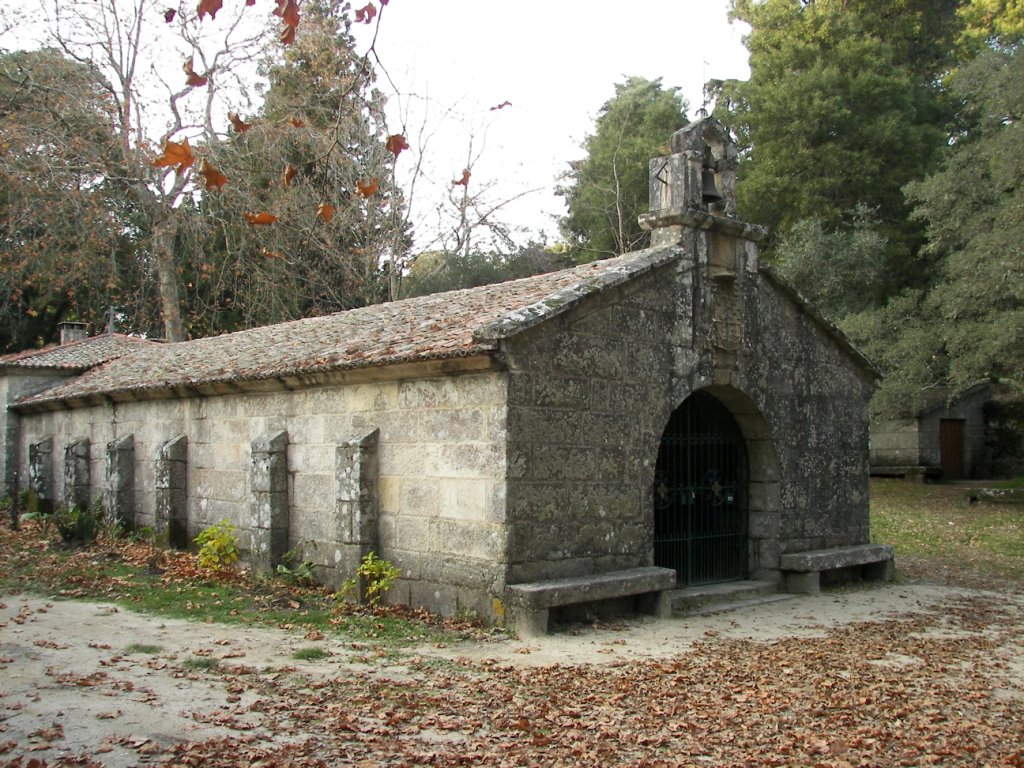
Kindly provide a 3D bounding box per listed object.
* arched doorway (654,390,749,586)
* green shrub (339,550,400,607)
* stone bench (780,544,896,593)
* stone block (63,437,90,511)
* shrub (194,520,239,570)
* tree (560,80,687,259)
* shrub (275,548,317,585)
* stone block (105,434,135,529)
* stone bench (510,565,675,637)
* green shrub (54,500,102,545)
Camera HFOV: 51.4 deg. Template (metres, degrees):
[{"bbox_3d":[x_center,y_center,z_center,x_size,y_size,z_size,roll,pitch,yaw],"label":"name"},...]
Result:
[{"bbox_3d":[2.087,1.205,12.503,2.192,2.293,0.081,3,-5,-41],"label":"arched doorway"},{"bbox_3d":[-1.506,2.057,11.280,0.656,0.592,0.500,3,-5,-41],"label":"green shrub"},{"bbox_3d":[4.052,2.281,13.254,1.989,0.449,0.398,3,-5,-41],"label":"stone bench"},{"bbox_3d":[-7.613,1.642,18.612,0.253,1.444,0.495,3,-5,-41],"label":"stone block"},{"bbox_3d":[-3.866,2.108,13.958,0.576,0.641,0.518,3,-5,-41],"label":"shrub"},{"bbox_3d":[3.639,-3.003,33.403,4.803,13.028,4.323,3,-5,-41],"label":"tree"},{"bbox_3d":[-2.605,2.195,12.892,0.484,0.460,0.435,3,-5,-41],"label":"shrub"},{"bbox_3d":[-6.271,1.582,17.050,0.263,1.545,0.475,3,-5,-41],"label":"stone block"},{"bbox_3d":[0.824,2.130,10.473,2.009,0.428,0.398,3,-5,-41],"label":"stone bench"},{"bbox_3d":[-6.773,2.147,16.585,0.747,0.669,0.672,3,-5,-41],"label":"green shrub"}]

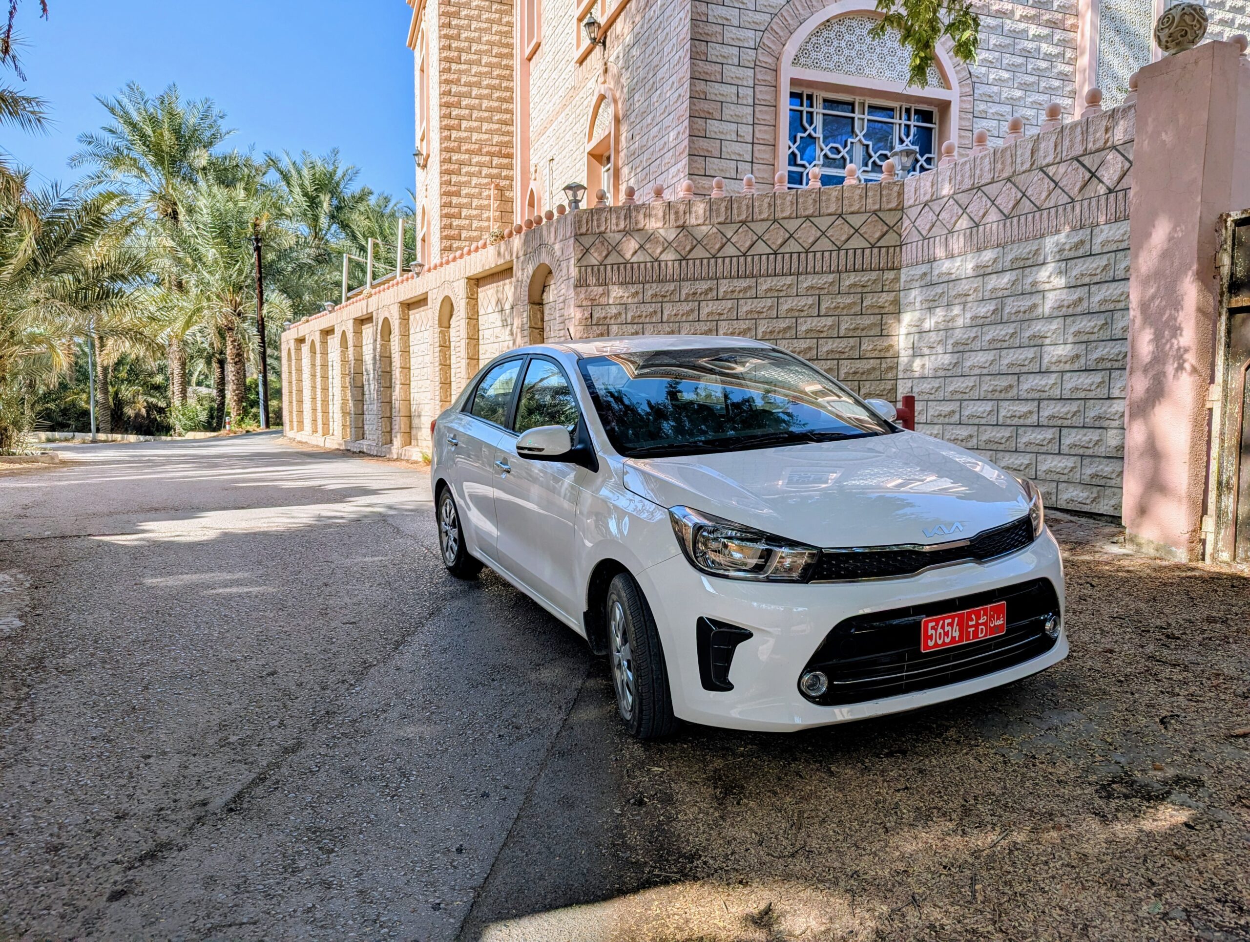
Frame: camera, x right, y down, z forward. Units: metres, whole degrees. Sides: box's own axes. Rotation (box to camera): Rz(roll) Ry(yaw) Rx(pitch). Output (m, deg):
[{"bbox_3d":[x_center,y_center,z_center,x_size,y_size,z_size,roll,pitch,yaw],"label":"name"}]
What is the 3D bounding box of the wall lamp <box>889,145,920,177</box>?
[{"bbox_3d":[2.691,-2.939,8.346,0.220,0.377,0.220,0,4,-10],"label":"wall lamp"}]

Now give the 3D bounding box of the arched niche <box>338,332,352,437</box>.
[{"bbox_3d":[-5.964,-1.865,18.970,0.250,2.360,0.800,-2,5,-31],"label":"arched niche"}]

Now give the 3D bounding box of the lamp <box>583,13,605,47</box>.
[{"bbox_3d":[-0.437,-6.416,12.639,0.310,0.520,0.240,-1,4,-20],"label":"lamp"}]

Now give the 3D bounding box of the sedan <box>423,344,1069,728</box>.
[{"bbox_3d":[0.153,0.014,4.599,1.780,1.460,4.300,-6,9,-25],"label":"sedan"}]

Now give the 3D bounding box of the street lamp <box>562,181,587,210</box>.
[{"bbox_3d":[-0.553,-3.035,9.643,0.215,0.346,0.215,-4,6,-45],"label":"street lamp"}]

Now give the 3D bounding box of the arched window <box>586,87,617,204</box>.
[{"bbox_3d":[-0.227,-4.298,12.348,0.290,2.146,1.303,-1,4,-20],"label":"arched window"}]

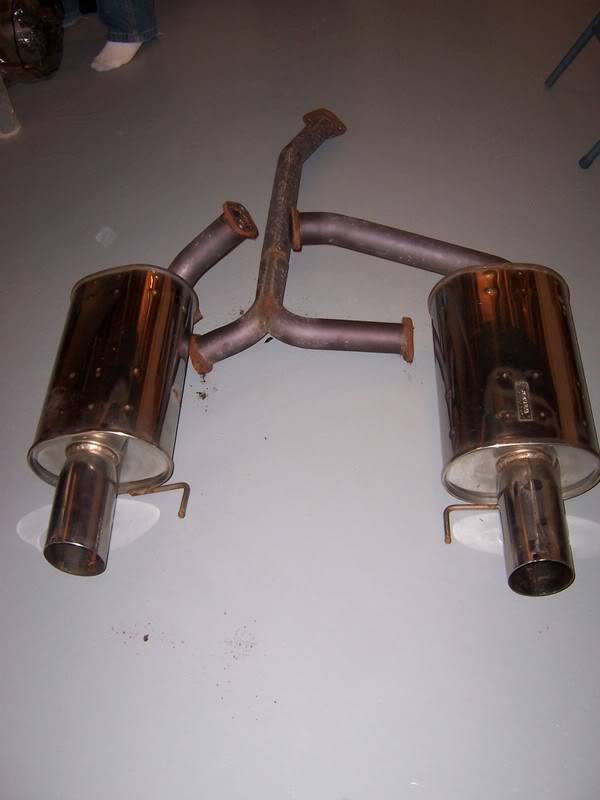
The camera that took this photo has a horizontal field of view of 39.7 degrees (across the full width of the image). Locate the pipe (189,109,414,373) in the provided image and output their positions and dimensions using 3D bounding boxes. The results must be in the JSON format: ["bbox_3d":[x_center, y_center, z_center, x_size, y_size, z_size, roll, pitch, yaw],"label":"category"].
[{"bbox_3d":[0.008,-0.383,1.814,0.437,0.108,0.798,-2,50,5],"label":"pipe"}]

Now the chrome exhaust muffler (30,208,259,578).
[{"bbox_3d":[-0.272,-0.053,1.480,0.382,0.246,0.738,-2,50,5],"label":"chrome exhaust muffler"}]

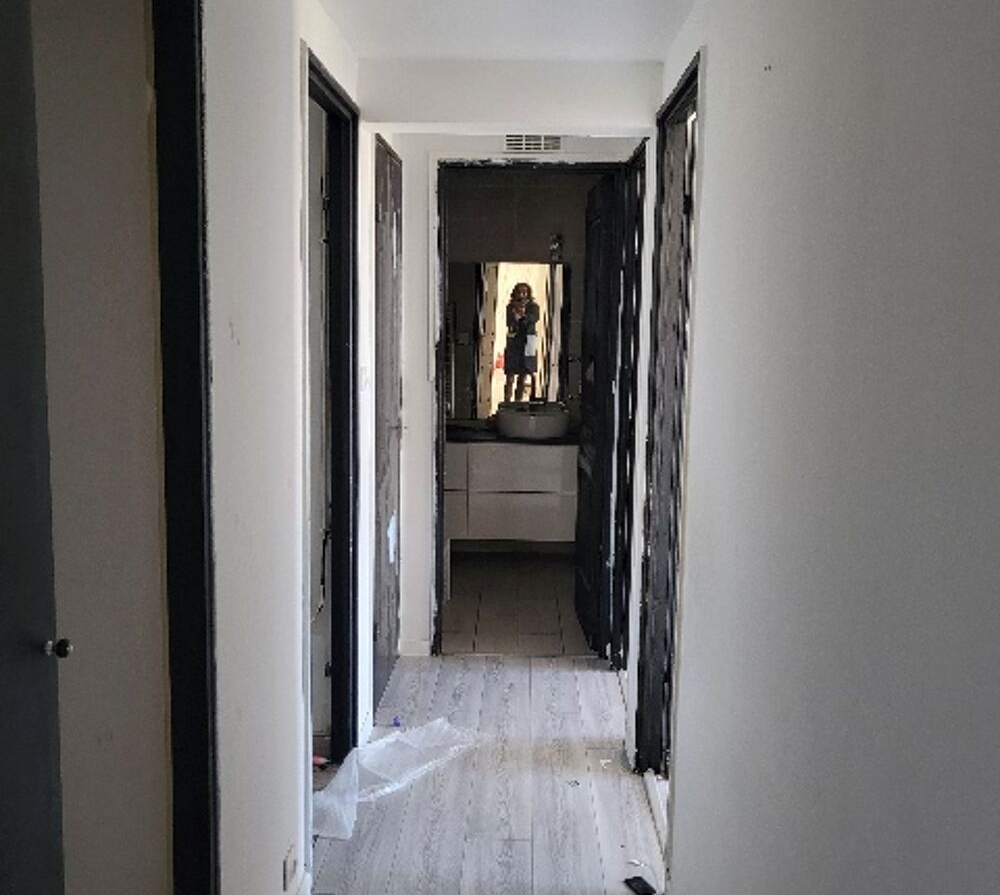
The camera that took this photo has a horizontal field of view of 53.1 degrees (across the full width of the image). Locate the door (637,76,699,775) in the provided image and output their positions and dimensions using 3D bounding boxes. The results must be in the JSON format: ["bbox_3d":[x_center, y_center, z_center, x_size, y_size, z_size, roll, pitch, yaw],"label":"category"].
[{"bbox_3d":[0.493,0.080,2.765,0.089,2.042,0.710,1,8,1],"label":"door"}]

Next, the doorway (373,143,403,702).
[{"bbox_3d":[-0.447,-0.070,3.741,0.074,2.028,0.727,1,8,1],"label":"doorway"}]

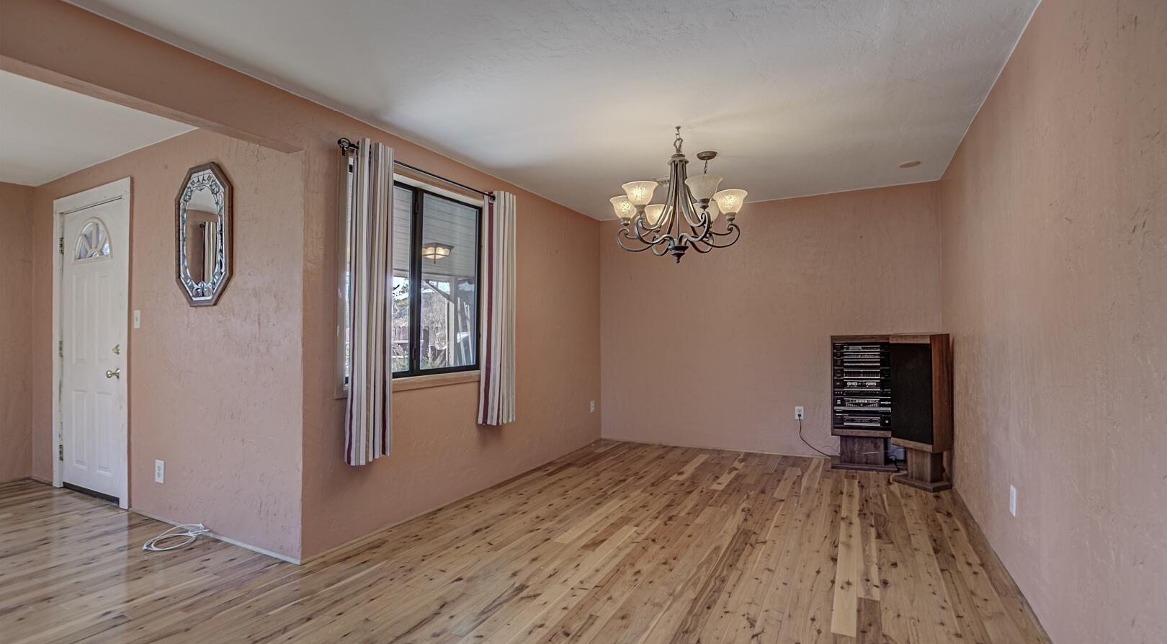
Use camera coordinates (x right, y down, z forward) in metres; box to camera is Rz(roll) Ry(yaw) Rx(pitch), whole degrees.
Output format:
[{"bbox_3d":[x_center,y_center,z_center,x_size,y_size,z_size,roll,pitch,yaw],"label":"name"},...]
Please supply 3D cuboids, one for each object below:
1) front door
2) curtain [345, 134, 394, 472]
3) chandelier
[{"bbox_3d":[-3.538,0.183,3.521,0.928,2.033,0.050,-1,-1,26],"label":"front door"},{"bbox_3d":[-1.167,-0.117,2.664,0.126,1.744,0.252,-1,-1,30],"label":"curtain"},{"bbox_3d":[0.551,-0.735,2.805,0.790,0.788,0.773,0,-1,0],"label":"chandelier"}]

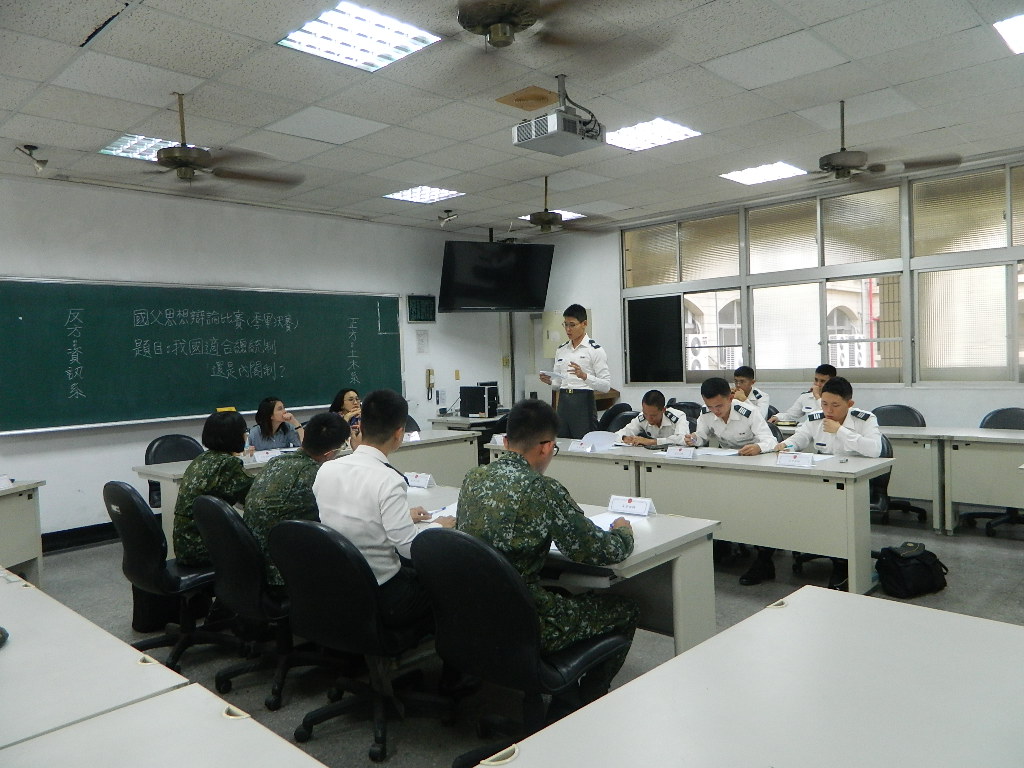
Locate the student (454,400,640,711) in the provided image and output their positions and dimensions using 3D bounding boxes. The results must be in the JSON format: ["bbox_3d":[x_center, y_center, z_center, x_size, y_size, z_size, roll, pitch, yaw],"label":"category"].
[{"bbox_3d":[0.192,0.683,2.616,0.560,1.284,0.900,0,3,41],"label":"student"}]

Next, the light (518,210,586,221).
[{"bbox_3d":[0.471,-1.891,8.273,0.600,0.060,0.600,1,3,44],"label":"light"}]

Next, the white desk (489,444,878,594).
[{"bbox_3d":[1.110,0.836,5.418,2.946,0.689,0.753,0,3,44],"label":"white desk"}]

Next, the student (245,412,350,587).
[{"bbox_3d":[-0.933,0.737,3.443,0.500,1.180,0.740,0,3,44],"label":"student"}]

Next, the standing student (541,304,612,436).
[{"bbox_3d":[0.544,0.228,6.514,0.520,1.858,0.460,-1,3,36],"label":"standing student"}]

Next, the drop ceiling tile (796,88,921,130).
[{"bbox_3d":[2.262,-1.786,4.832,0.600,0.020,0.600,1,3,44],"label":"drop ceiling tile"}]

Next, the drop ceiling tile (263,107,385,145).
[{"bbox_3d":[-1.181,-1.654,4.740,0.600,0.018,0.600,0,3,44],"label":"drop ceiling tile"}]

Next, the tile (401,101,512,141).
[{"bbox_3d":[-0.329,-1.705,4.814,0.600,0.020,0.600,1,3,44],"label":"tile"}]

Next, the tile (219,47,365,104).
[{"bbox_3d":[-1.160,-1.617,3.884,0.600,0.018,0.600,0,3,44],"label":"tile"}]

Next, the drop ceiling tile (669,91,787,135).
[{"bbox_3d":[1.386,-1.768,4.822,0.604,0.020,0.604,0,3,44],"label":"drop ceiling tile"}]

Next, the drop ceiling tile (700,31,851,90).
[{"bbox_3d":[1.408,-1.713,3.941,0.600,0.018,0.600,0,3,44],"label":"drop ceiling tile"}]

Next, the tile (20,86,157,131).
[{"bbox_3d":[-2.432,-1.581,4.261,0.600,0.020,0.600,0,4,44],"label":"tile"}]

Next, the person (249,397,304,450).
[{"bbox_3d":[-1.989,0.688,6.334,0.750,1.170,0.500,0,3,35],"label":"person"}]

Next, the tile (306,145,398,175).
[{"bbox_3d":[-1.199,-1.703,5.632,0.604,0.020,0.604,0,3,44],"label":"tile"}]

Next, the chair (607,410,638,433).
[{"bbox_3d":[0.949,0.732,6.711,0.600,0.910,0.620,1,3,44],"label":"chair"}]

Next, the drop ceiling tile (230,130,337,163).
[{"bbox_3d":[-1.633,-1.683,5.237,0.600,0.020,0.600,1,3,44],"label":"drop ceiling tile"}]

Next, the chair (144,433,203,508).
[{"bbox_3d":[-2.559,0.849,5.850,0.630,0.903,0.600,0,3,44],"label":"chair"}]

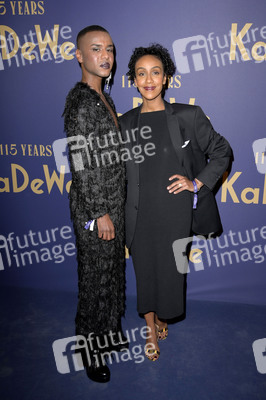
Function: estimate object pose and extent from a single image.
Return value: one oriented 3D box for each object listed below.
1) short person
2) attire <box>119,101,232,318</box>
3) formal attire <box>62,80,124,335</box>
[{"bbox_3d":[0.189,0.054,1.961,0.610,1.670,0.400,4,14,12],"label":"short person"},{"bbox_3d":[0.194,0.074,1.966,0.600,1.190,0.350,4,14,12],"label":"attire"},{"bbox_3d":[-0.206,0.115,1.864,0.320,1.370,0.440,10,17,34],"label":"formal attire"}]

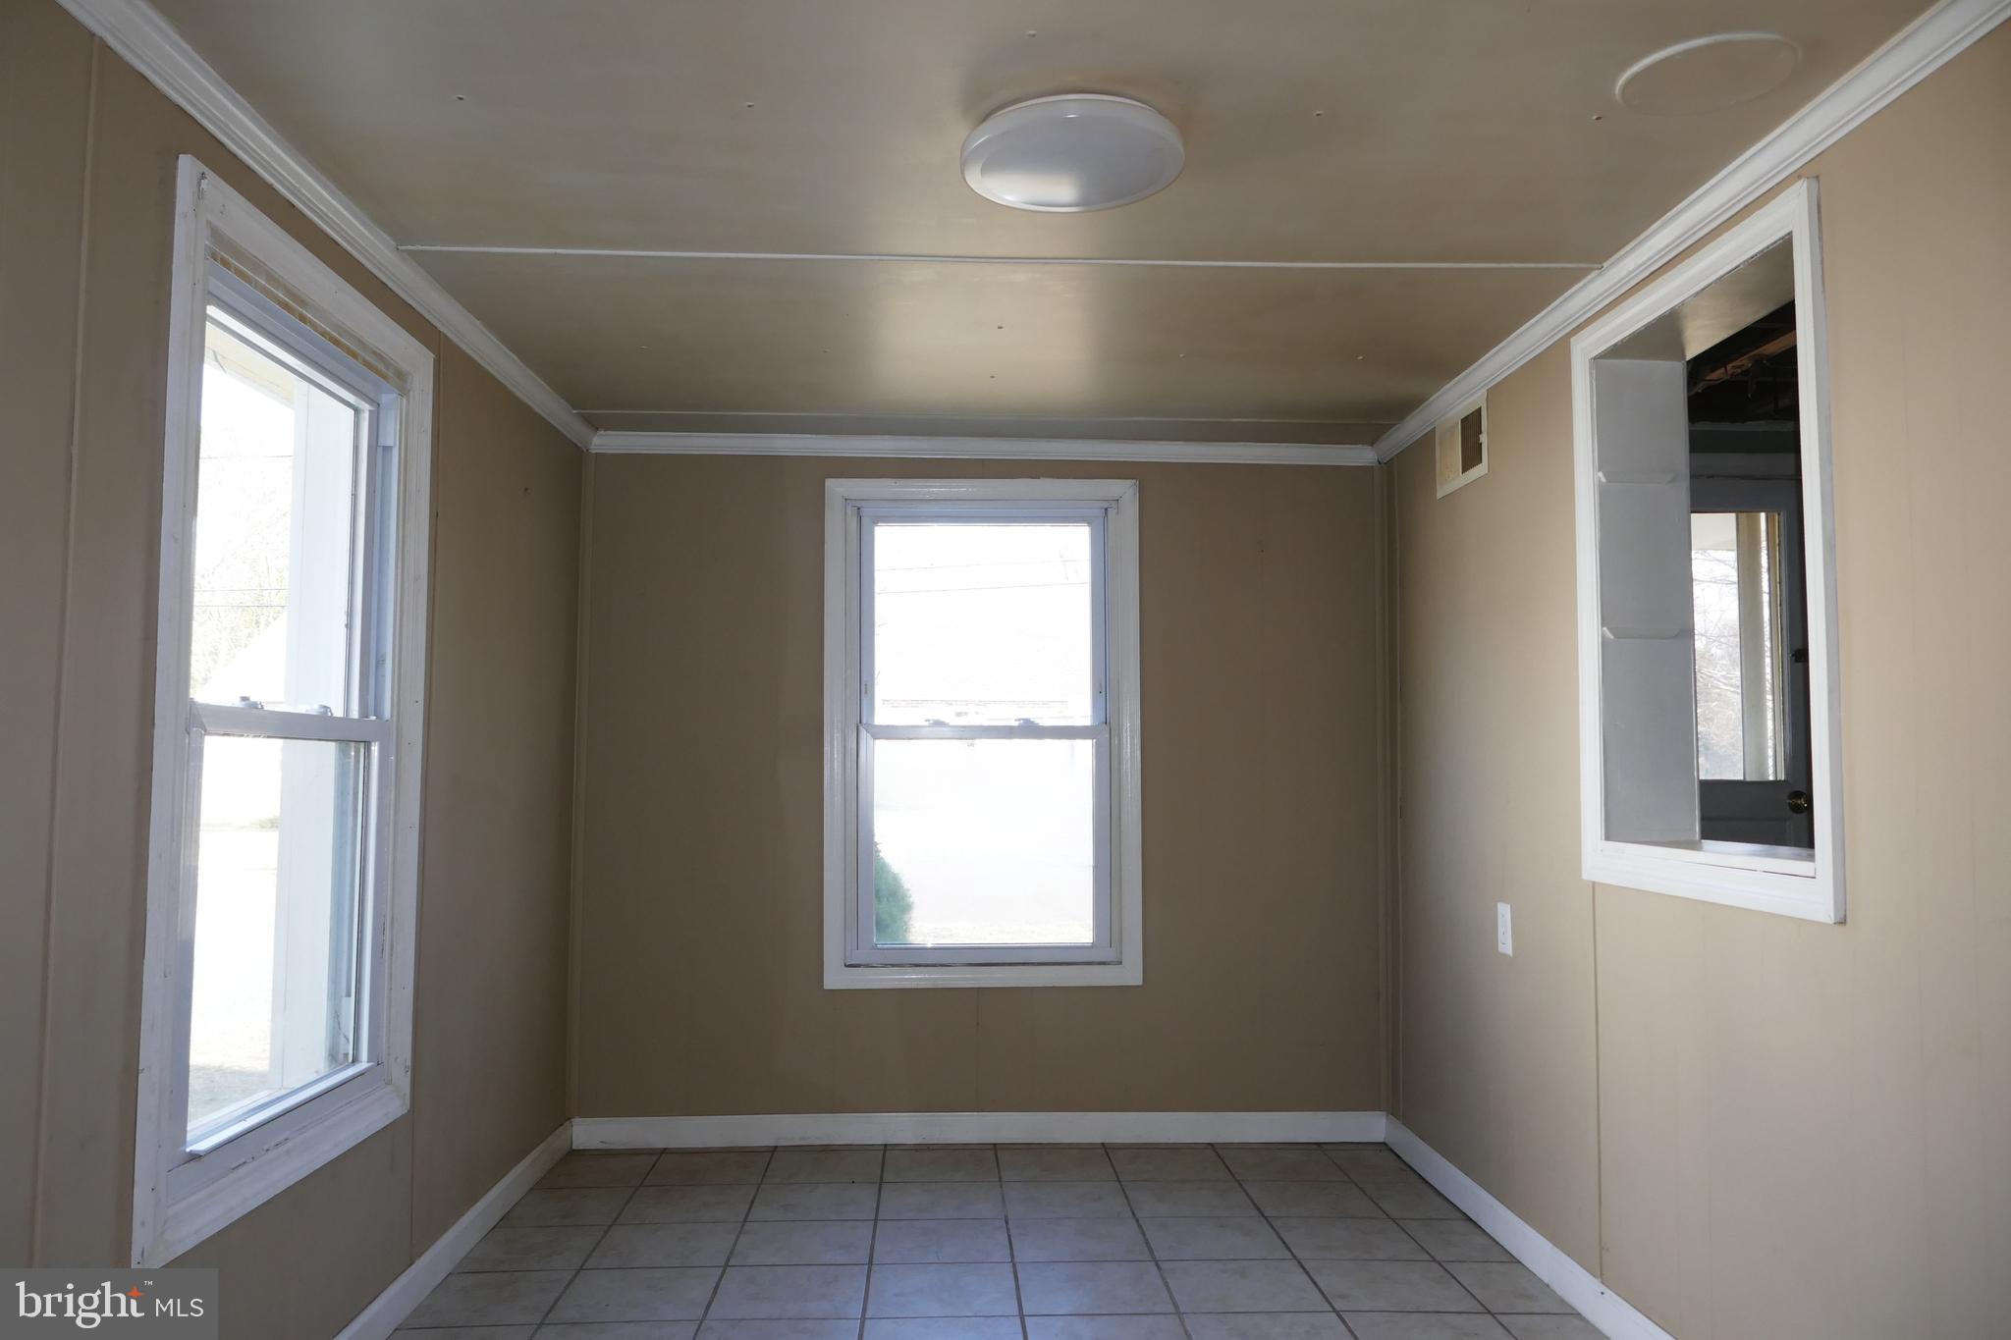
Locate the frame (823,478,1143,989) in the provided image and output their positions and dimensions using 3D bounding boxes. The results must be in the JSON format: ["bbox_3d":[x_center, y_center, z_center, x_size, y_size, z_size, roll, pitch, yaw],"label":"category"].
[{"bbox_3d":[-0.066,0.183,4.188,0.932,1.501,0.110,0,-4,-2],"label":"frame"}]

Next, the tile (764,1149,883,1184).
[{"bbox_3d":[-0.484,1.357,3.787,0.305,0.010,0.301,0,-4,-3],"label":"tile"}]

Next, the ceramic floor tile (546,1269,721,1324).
[{"bbox_3d":[-0.762,1.301,2.895,0.306,0.010,0.306,0,-4,-3],"label":"ceramic floor tile"}]

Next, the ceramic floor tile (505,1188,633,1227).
[{"bbox_3d":[-1.081,1.340,3.467,0.282,0.010,0.304,0,-4,-2],"label":"ceramic floor tile"}]

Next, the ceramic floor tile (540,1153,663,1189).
[{"bbox_3d":[-1.091,1.364,3.805,0.253,0.010,0.303,0,-4,-2],"label":"ceramic floor tile"}]

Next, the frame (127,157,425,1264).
[{"bbox_3d":[-1.195,0.077,2.317,0.120,1.484,0.920,0,-4,-3],"label":"frame"}]

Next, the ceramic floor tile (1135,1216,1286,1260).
[{"bbox_3d":[0.485,1.332,3.260,0.308,0.010,0.305,0,-4,-2],"label":"ceramic floor tile"}]

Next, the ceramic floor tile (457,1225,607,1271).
[{"bbox_3d":[-1.058,1.308,3.158,0.262,0.010,0.301,0,-4,-3],"label":"ceramic floor tile"}]

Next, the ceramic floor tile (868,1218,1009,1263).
[{"bbox_3d":[-0.146,1.326,3.228,0.308,0.010,0.304,0,-4,-2],"label":"ceramic floor tile"}]

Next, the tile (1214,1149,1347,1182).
[{"bbox_3d":[0.775,1.376,3.881,0.308,0.010,0.305,0,-4,-2],"label":"tile"}]

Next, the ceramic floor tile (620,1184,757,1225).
[{"bbox_3d":[-0.783,1.332,3.472,0.305,0.010,0.301,0,-4,-3],"label":"ceramic floor tile"}]

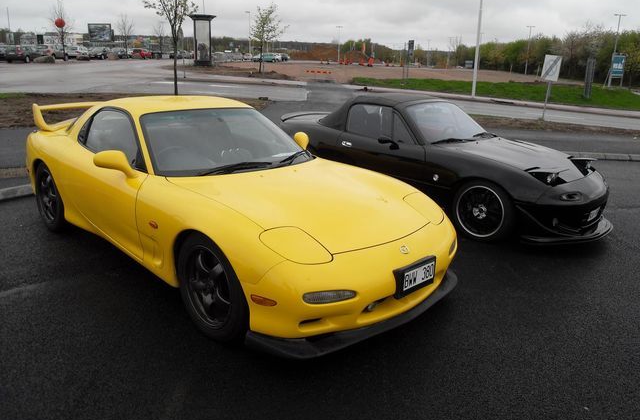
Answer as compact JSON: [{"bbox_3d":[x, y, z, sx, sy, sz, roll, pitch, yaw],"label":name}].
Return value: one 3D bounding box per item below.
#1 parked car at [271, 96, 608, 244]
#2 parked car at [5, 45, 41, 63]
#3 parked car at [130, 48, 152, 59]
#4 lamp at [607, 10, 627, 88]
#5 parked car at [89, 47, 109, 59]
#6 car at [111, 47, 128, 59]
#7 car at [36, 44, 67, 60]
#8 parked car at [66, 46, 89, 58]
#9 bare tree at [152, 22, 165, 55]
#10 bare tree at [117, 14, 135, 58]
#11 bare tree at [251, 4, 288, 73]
[{"bbox_3d":[1.188,-0.652,5.828,3.970,1.220,1.680,16,21,39],"label":"parked car"},{"bbox_3d":[-25.972,-13.726,45.579,1.780,1.480,4.400,0,17,-7],"label":"parked car"},{"bbox_3d":[-26.974,-23.699,78.829,1.720,1.450,4.100,3,17,1],"label":"parked car"},{"bbox_3d":[28.947,-15.618,50.307,1.300,6.600,0.300,2,17,0],"label":"lamp"},{"bbox_3d":[-25.922,-18.440,61.000,1.750,1.480,4.300,0,16,-6],"label":"parked car"},{"bbox_3d":[-30.083,-23.541,77.869,1.750,1.460,4.300,2,17,0],"label":"car"},{"bbox_3d":[-28.366,-16.733,55.000,1.780,1.500,4.400,3,16,4],"label":"car"},{"bbox_3d":[-28.973,-18.767,62.061,1.770,1.460,4.500,0,17,-8],"label":"parked car"},{"bbox_3d":[-23.243,-24.476,74.286,1.900,5.120,1.900,2,16,0],"label":"bare tree"},{"bbox_3d":[-23.806,-21.255,63.248,2.200,5.390,2.200,2,16,0],"label":"bare tree"},{"bbox_3d":[-4.004,-13.733,41.870,2.900,5.300,2.900,2,17,0],"label":"bare tree"}]

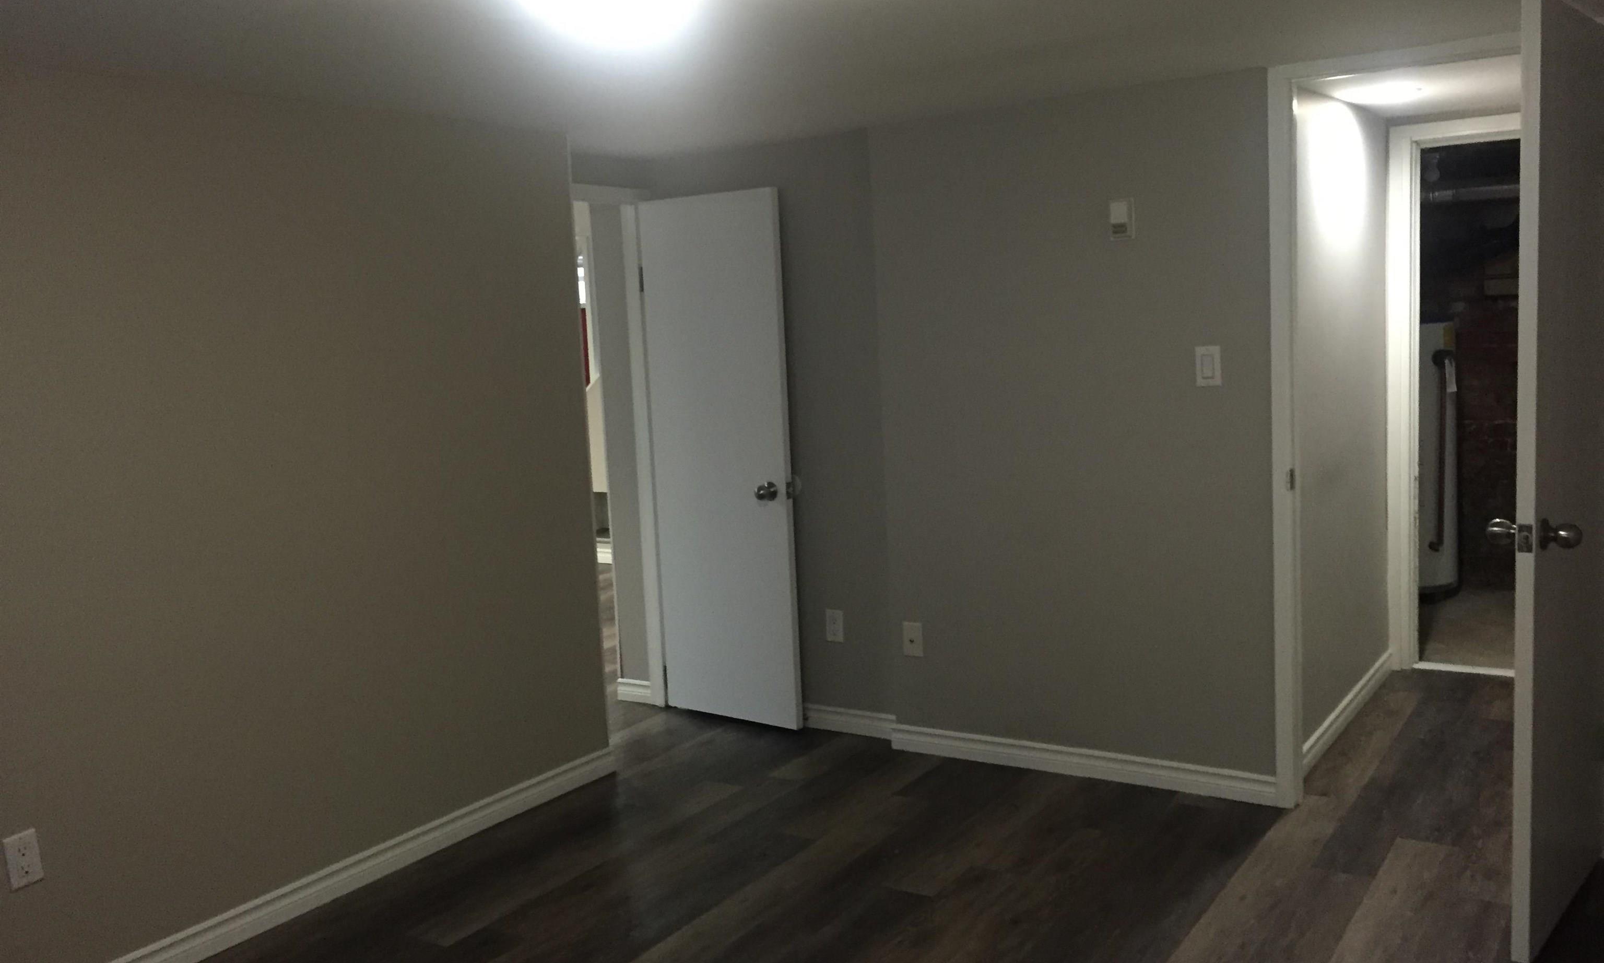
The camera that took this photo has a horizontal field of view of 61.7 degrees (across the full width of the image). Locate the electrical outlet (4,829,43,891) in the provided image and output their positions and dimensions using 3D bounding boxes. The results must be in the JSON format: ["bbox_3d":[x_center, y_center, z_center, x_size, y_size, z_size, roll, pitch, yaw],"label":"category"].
[{"bbox_3d":[-1.696,0.825,2.927,0.008,0.114,0.065,2,8,34],"label":"electrical outlet"}]

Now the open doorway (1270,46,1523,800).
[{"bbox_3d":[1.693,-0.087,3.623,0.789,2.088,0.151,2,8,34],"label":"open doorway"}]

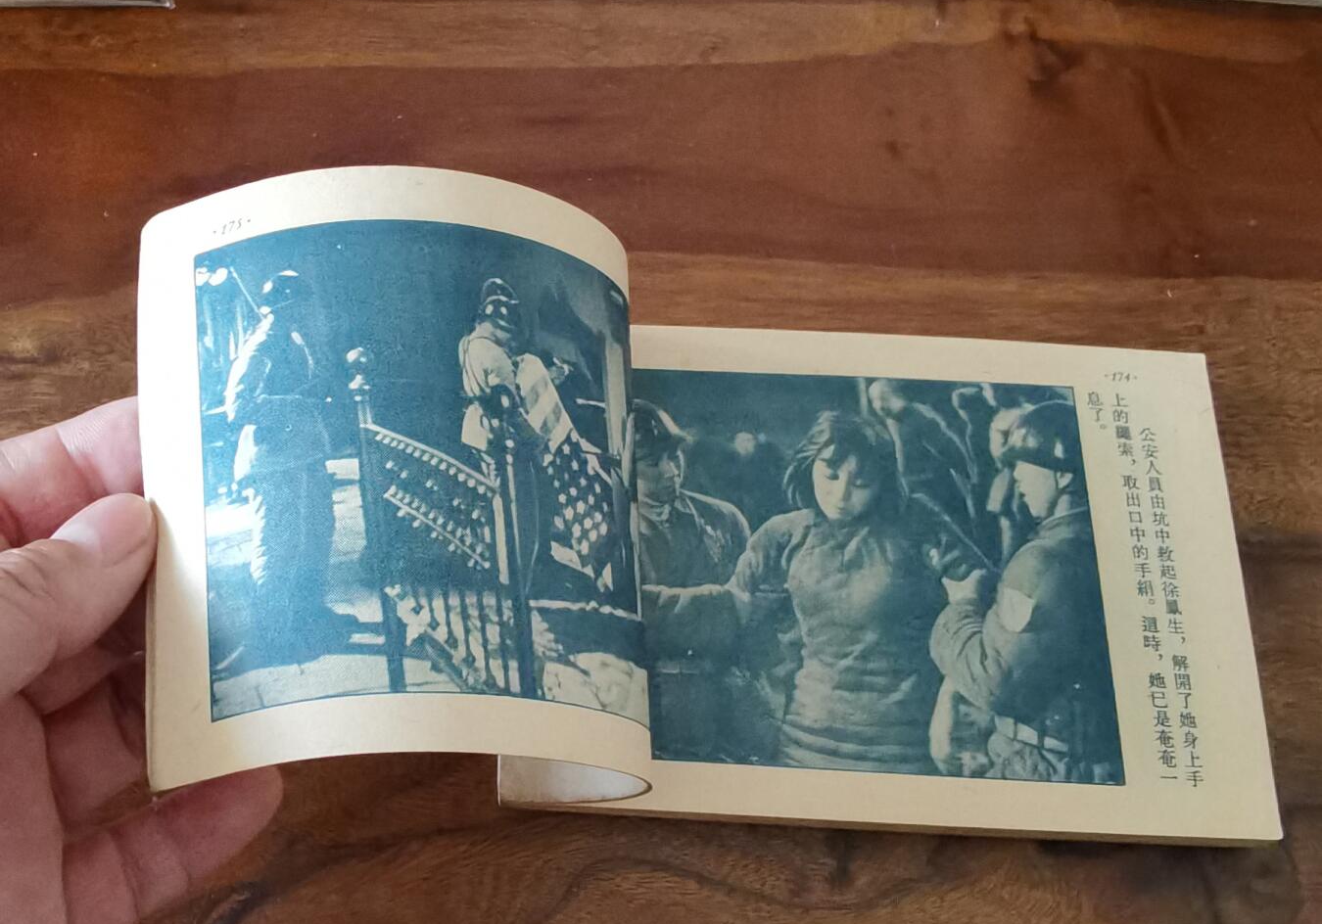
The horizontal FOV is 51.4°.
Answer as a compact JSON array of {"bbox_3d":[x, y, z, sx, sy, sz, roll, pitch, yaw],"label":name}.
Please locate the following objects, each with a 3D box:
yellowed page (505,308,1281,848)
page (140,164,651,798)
[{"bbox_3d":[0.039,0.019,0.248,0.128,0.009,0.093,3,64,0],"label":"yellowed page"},{"bbox_3d":[-0.044,0.002,0.212,0.082,0.027,0.097,-5,71,2],"label":"page"}]

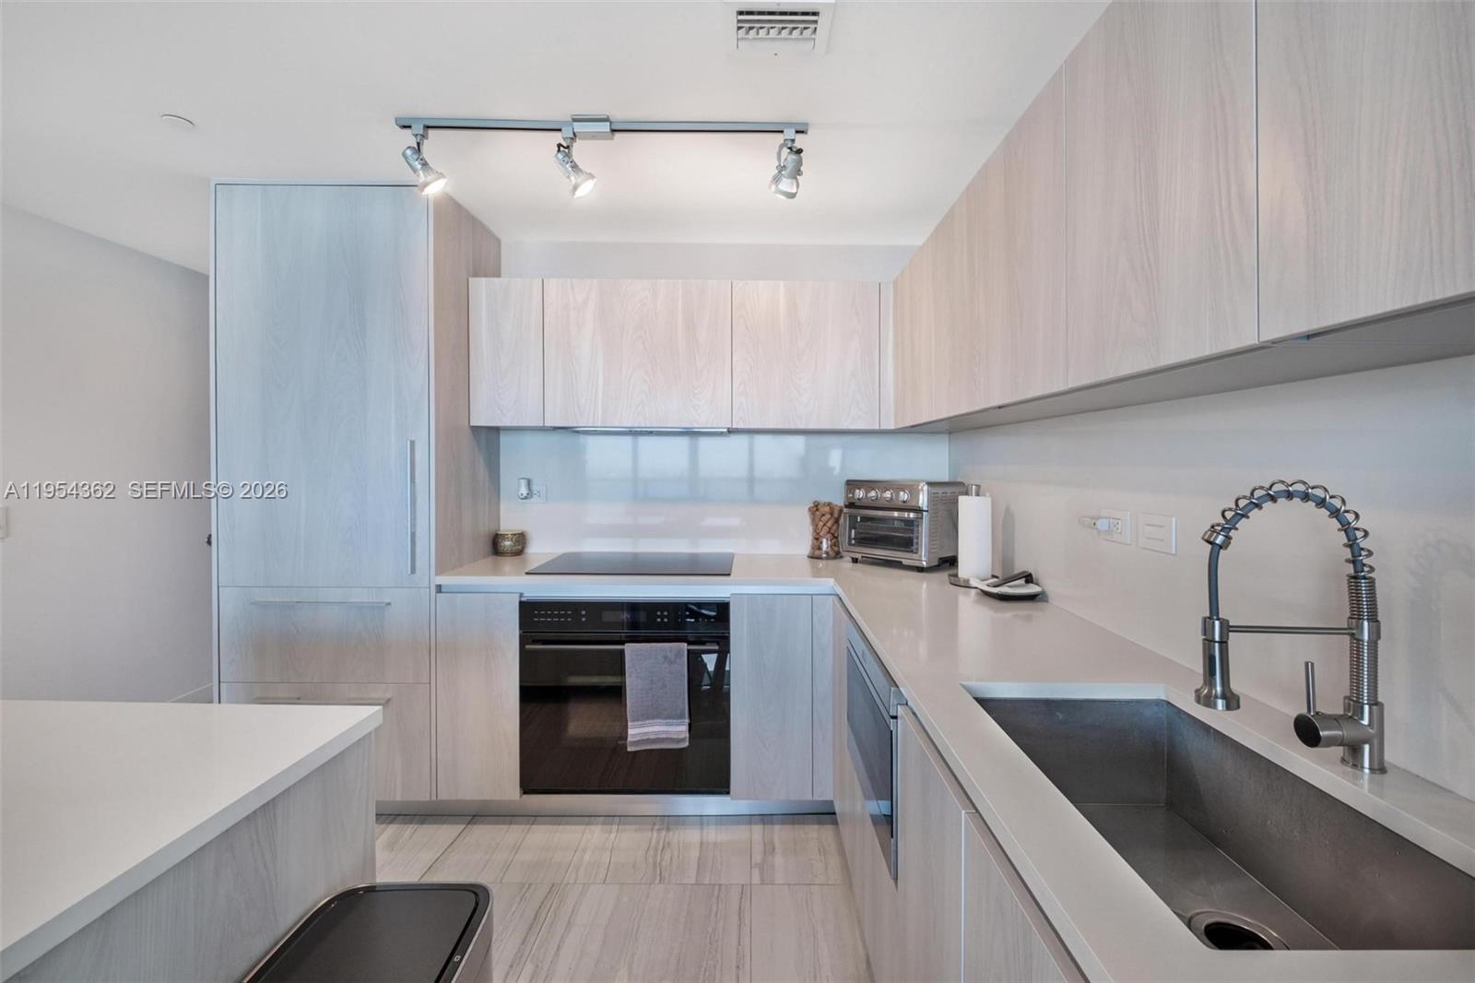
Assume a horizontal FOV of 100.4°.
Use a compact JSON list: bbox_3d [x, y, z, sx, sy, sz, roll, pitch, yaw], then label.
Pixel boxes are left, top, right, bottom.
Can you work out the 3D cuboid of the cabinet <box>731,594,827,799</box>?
[{"bbox_3d":[0.132,0.735,2.520,0.299,0.742,0.580,0,2,1],"label":"cabinet"}]

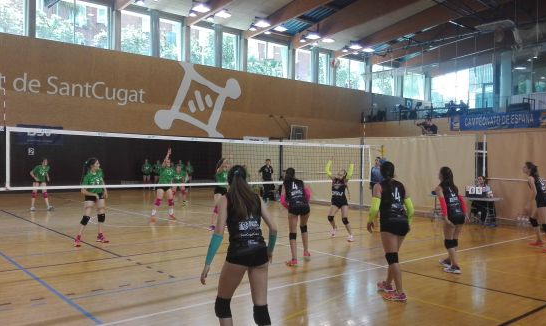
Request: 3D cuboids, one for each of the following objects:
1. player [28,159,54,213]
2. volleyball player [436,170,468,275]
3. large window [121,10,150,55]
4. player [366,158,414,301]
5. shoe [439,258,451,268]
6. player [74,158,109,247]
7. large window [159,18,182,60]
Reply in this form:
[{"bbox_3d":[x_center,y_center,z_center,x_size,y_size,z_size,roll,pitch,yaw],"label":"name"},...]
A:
[{"bbox_3d":[-7.315,0.701,13.165,0.660,1.580,0.520,1,0,-34],"label":"player"},{"bbox_3d":[2.794,0.892,6.500,0.500,1.620,0.500,0,0,-25],"label":"volleyball player"},{"bbox_3d":[-7.256,-6.875,22.081,1.560,2.130,0.150,1,0,-37],"label":"large window"},{"bbox_3d":[1.546,0.840,5.413,0.540,1.700,0.480,1,0,-12],"label":"player"},{"bbox_3d":[2.874,1.646,6.916,0.105,0.110,0.270,1,0,-22],"label":"shoe"},{"bbox_3d":[-3.541,0.761,8.100,0.620,1.690,0.480,0,0,-45],"label":"player"},{"bbox_3d":[-5.713,-6.846,23.203,1.280,2.160,0.150,1,0,-37],"label":"large window"}]

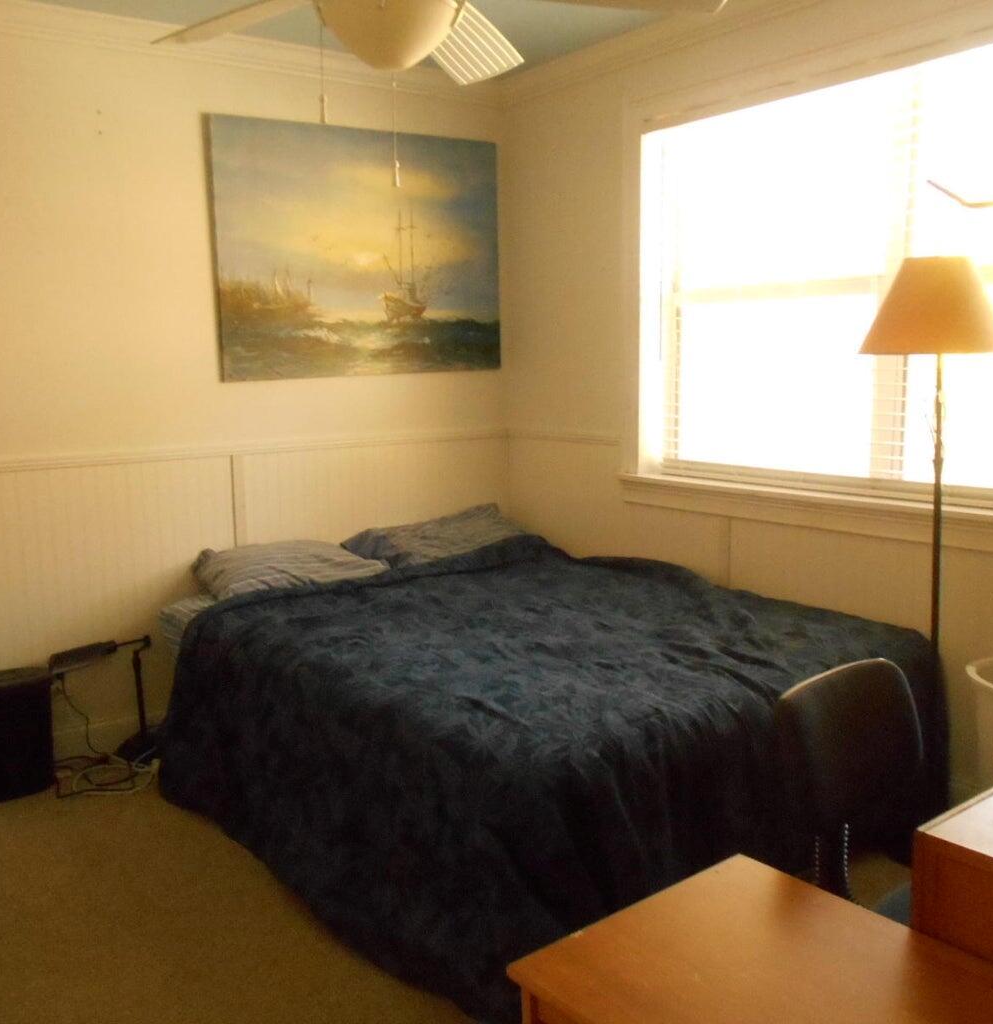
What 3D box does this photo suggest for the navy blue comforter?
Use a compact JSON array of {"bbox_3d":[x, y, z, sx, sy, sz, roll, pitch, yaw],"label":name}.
[{"bbox_3d":[0.055,0.584,3.057,1.640,0.640,1.900,-7,10,-34],"label":"navy blue comforter"}]

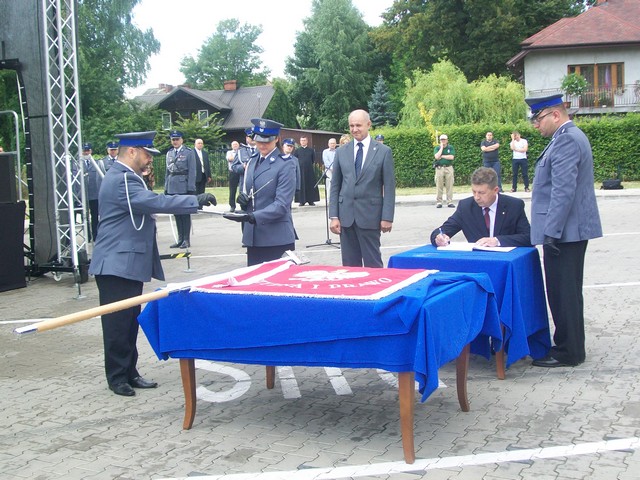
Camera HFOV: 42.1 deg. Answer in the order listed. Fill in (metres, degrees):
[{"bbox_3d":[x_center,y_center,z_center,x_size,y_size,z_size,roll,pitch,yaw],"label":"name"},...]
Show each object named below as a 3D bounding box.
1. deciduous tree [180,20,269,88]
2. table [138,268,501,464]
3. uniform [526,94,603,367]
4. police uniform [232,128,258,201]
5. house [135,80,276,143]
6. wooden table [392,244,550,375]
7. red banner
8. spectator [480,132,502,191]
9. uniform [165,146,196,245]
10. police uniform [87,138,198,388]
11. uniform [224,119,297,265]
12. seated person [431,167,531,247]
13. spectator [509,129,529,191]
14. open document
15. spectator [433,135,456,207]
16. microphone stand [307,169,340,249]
[{"bbox_3d":[-9.186,-14.590,81.184,8.800,14.600,8.800,-2,6,0],"label":"deciduous tree"},{"bbox_3d":[0.046,0.632,4.688,1.500,0.790,1.060,2,7,27],"label":"table"},{"bbox_3d":[1.705,-0.078,5.767,0.470,1.850,0.550,-4,7,-17],"label":"uniform"},{"bbox_3d":[-1.057,-0.824,13.297,0.600,1.850,0.450,-3,7,-12],"label":"police uniform"},{"bbox_3d":[-8.641,-8.542,62.625,9.800,6.700,8.300,0,7,20],"label":"house"},{"bbox_3d":[1.073,0.434,5.949,0.920,0.700,0.780,2,7,29],"label":"wooden table"},{"bbox_3d":[0.024,0.215,4.686,1.060,0.050,1.000,2,7,27],"label":"red banner"},{"bbox_3d":[4.961,-2.261,24.093,0.530,1.740,0.380,-1,7,9],"label":"spectator"},{"bbox_3d":[-2.244,-0.677,13.409,0.550,1.560,0.400,-2,6,5],"label":"uniform"},{"bbox_3d":[-1.159,0.108,5.502,0.660,1.750,0.530,0,7,16],"label":"police uniform"},{"bbox_3d":[-0.425,0.009,6.001,0.510,1.760,0.460,3,8,36],"label":"uniform"},{"bbox_3d":[1.183,0.179,6.001,0.700,1.330,0.850,2,7,27],"label":"seated person"},{"bbox_3d":[5.805,-2.256,24.097,0.540,1.740,0.400,0,7,11],"label":"spectator"},{"bbox_3d":[1.142,0.046,5.981,0.500,0.030,0.320,2,7,27],"label":"open document"},{"bbox_3d":[3.033,-1.724,20.502,0.530,1.750,0.400,-1,6,6],"label":"spectator"},{"bbox_3d":[0.095,-0.586,13.176,0.580,1.320,0.620,-4,7,-16],"label":"microphone stand"}]

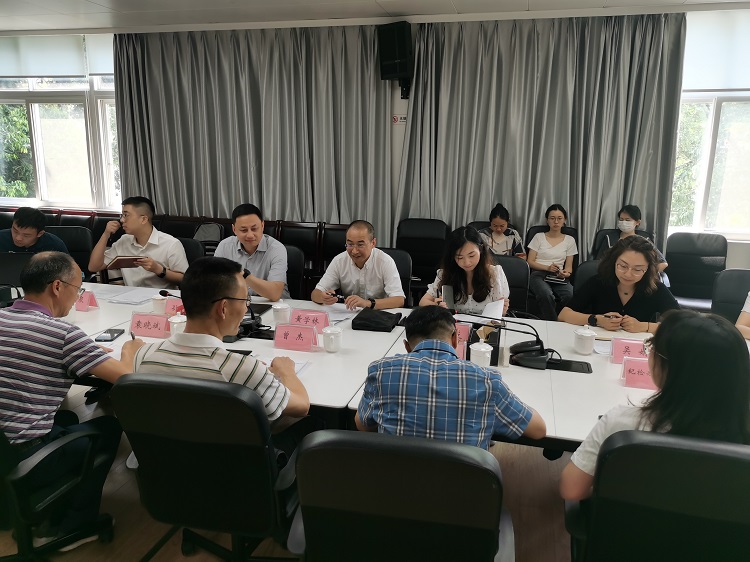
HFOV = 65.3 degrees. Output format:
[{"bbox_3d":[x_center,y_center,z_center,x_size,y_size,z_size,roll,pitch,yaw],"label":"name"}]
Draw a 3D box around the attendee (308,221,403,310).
[{"bbox_3d":[-0.021,0.252,3.430,0.550,1.220,0.740,5,13,18],"label":"attendee"}]

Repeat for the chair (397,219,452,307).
[{"bbox_3d":[0.376,-0.004,5.170,0.560,1.020,0.600,4,12,13],"label":"chair"}]

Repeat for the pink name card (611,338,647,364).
[{"bbox_3d":[1.123,0.303,2.517,0.195,0.103,0.090,4,13,14],"label":"pink name card"}]

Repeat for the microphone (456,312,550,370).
[{"bbox_3d":[0.496,0.242,2.396,0.420,0.180,0.130,5,13,22],"label":"microphone"}]

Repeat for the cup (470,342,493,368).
[{"bbox_3d":[0.422,0.290,2.298,0.100,0.125,0.100,4,12,15],"label":"cup"}]

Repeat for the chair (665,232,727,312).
[{"bbox_3d":[2.556,0.161,4.604,0.560,1.020,0.600,5,12,16],"label":"chair"}]

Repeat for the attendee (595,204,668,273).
[{"bbox_3d":[2.044,0.037,4.643,0.500,1.220,0.800,5,13,19],"label":"attendee"}]

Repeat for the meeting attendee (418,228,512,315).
[{"bbox_3d":[0.509,0.294,3.310,0.490,1.200,0.720,4,12,15],"label":"meeting attendee"}]

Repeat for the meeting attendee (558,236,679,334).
[{"bbox_3d":[1.210,0.370,2.936,0.580,1.200,0.740,5,12,17],"label":"meeting attendee"}]

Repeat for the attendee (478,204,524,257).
[{"bbox_3d":[1.082,-0.063,5.066,0.500,1.180,0.780,4,12,15],"label":"attendee"}]

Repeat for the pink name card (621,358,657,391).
[{"bbox_3d":[1.070,0.360,2.261,0.195,0.103,0.090,4,13,14],"label":"pink name card"}]

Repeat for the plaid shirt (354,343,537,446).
[{"bbox_3d":[0.171,0.443,1.558,0.490,0.540,0.450,3,11,9],"label":"plaid shirt"}]

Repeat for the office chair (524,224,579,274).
[{"bbox_3d":[1.574,0.017,5.241,0.600,0.960,0.620,4,12,15],"label":"office chair"}]

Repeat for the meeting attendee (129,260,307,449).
[{"bbox_3d":[-0.486,0.523,1.891,0.540,1.230,0.780,6,12,22],"label":"meeting attendee"}]

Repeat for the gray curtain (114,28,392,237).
[{"bbox_3d":[-1.257,-1.084,5.937,2.957,2.680,0.160,4,12,15],"label":"gray curtain"}]

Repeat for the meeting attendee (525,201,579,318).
[{"bbox_3d":[1.458,-0.007,4.792,0.470,1.220,0.800,4,13,14],"label":"meeting attendee"}]

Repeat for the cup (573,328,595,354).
[{"bbox_3d":[0.911,0.252,2.506,0.100,0.125,0.100,4,12,15],"label":"cup"}]

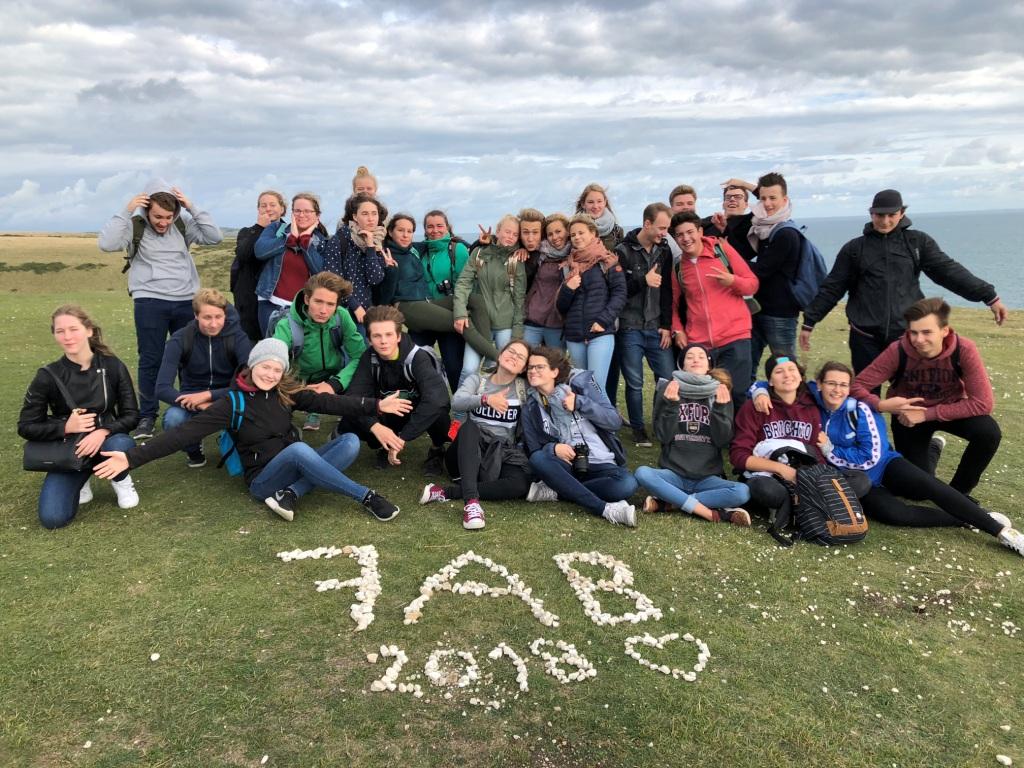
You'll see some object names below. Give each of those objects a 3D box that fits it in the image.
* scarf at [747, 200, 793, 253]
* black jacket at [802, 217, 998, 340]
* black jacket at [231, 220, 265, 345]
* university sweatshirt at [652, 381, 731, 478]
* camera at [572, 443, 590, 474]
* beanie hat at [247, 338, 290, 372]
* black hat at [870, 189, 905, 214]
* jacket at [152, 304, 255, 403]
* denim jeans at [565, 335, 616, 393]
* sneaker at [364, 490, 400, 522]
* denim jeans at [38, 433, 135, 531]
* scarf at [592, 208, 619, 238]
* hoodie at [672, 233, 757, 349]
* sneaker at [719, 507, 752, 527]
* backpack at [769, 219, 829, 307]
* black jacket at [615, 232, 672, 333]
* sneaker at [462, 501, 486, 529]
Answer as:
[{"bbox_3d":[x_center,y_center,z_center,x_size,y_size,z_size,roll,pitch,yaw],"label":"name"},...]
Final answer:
[{"bbox_3d":[1.663,-1.017,5.350,0.280,0.340,0.280,-12,14,-43],"label":"scarf"},{"bbox_3d":[2.367,-0.643,5.100,1.140,0.740,0.360,1,11,16],"label":"black jacket"},{"bbox_3d":[-1.927,-0.752,6.200,0.460,0.880,0.380,-5,11,-17],"label":"black jacket"},{"bbox_3d":[0.994,0.256,4.560,0.460,0.580,0.360,-1,11,7],"label":"university sweatshirt"},{"bbox_3d":[0.361,0.387,4.330,0.125,0.150,0.100,-2,-9,6],"label":"camera"},{"bbox_3d":[-1.206,-0.147,4.120,0.200,0.175,0.220,-6,4,-11],"label":"beanie hat"},{"bbox_3d":[2.199,-1.073,4.870,0.190,0.140,0.250,2,24,25],"label":"black hat"},{"bbox_3d":[-1.819,-0.175,4.900,0.540,0.550,0.450,-4,11,-14],"label":"jacket"},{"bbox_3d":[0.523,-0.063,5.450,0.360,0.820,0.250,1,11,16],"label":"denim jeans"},{"bbox_3d":[-0.649,0.604,4.120,0.100,0.110,0.270,-12,15,-44],"label":"sneaker"},{"bbox_3d":[-2.194,0.477,4.270,0.450,0.450,0.500,-5,11,-17],"label":"denim jeans"},{"bbox_3d":[0.677,-1.194,6.200,0.270,0.220,0.240,-2,11,-6],"label":"scarf"},{"bbox_3d":[1.186,-0.536,4.850,0.550,0.680,0.340,0,11,11],"label":"hoodie"},{"bbox_3d":[1.071,0.635,3.970,0.095,0.090,0.240,-8,11,-43],"label":"sneaker"},{"bbox_3d":[1.794,-0.743,5.150,0.280,0.500,0.310,-9,12,-29],"label":"backpack"},{"bbox_3d":[0.889,-0.700,5.600,0.450,0.680,0.310,-7,11,-25],"label":"black jacket"},{"bbox_3d":[-0.200,0.642,4.226,0.100,0.110,0.270,-3,10,-5],"label":"sneaker"}]

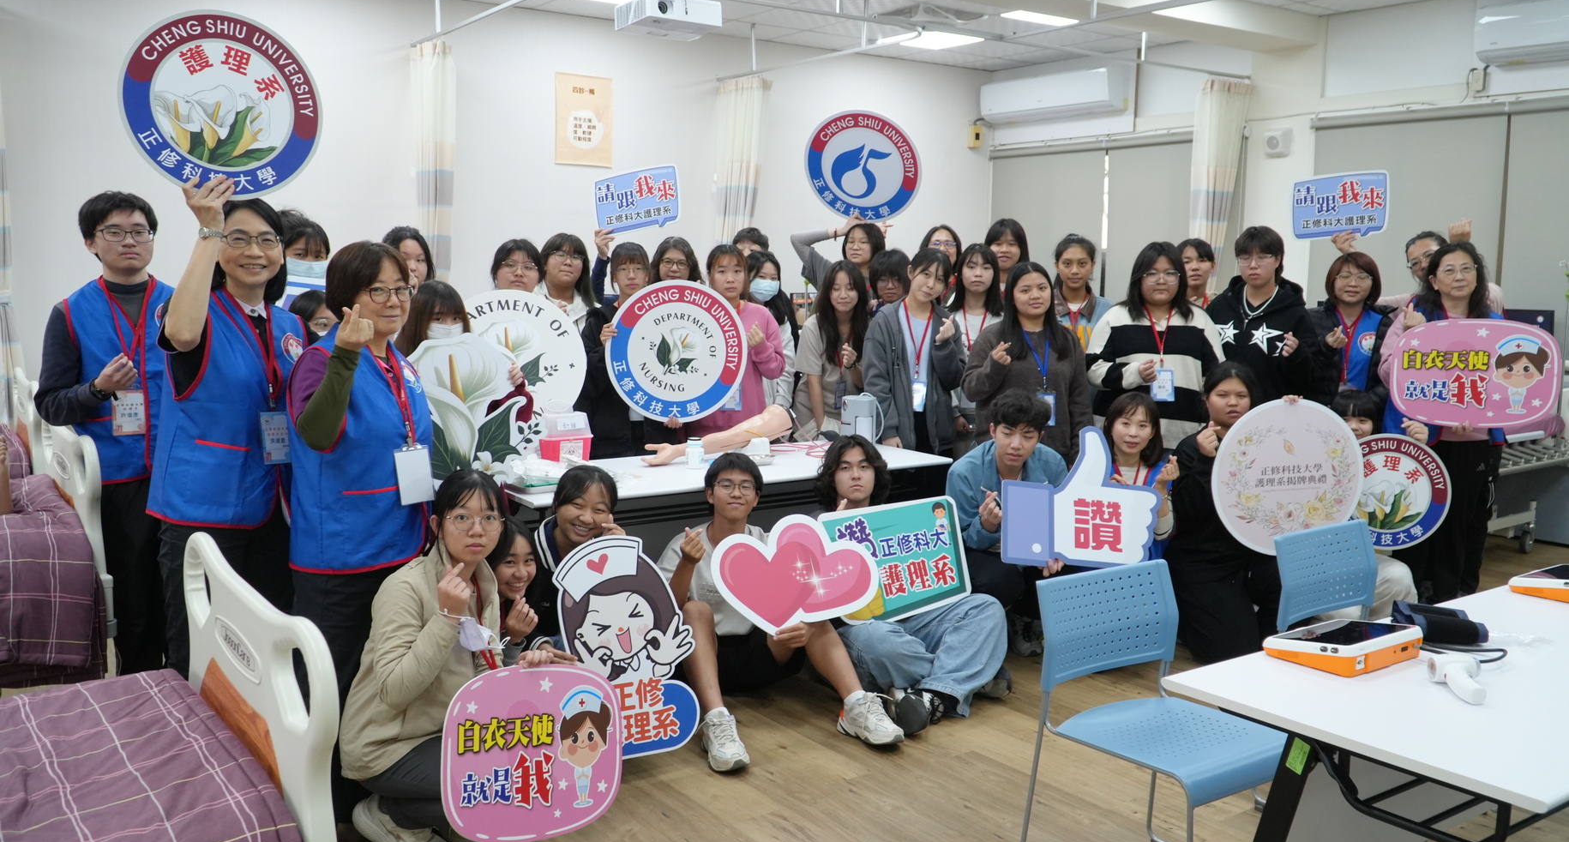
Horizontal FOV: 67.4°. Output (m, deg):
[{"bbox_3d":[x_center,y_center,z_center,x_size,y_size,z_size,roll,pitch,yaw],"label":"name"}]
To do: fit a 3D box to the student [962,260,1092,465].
[{"bbox_3d":[1.061,0.072,5.139,0.540,1.530,0.360,-1,8,-3],"label":"student"}]

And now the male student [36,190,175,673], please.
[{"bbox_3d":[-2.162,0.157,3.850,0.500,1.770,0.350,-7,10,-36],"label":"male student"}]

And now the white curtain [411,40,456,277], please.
[{"bbox_3d":[-1.947,-0.928,6.648,0.140,2.350,0.300,-5,9,-36],"label":"white curtain"}]

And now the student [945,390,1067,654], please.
[{"bbox_3d":[0.894,0.372,4.700,0.500,0.972,0.600,-1,7,-9],"label":"student"}]

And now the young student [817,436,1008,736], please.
[{"bbox_3d":[0.435,0.513,4.000,0.600,0.861,0.720,-1,7,-14],"label":"young student"}]

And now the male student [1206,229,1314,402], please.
[{"bbox_3d":[2.029,0.003,5.000,0.500,1.649,0.340,3,8,18],"label":"male student"}]

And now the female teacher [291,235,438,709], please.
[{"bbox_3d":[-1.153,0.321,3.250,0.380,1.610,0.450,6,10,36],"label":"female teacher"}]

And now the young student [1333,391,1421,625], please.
[{"bbox_3d":[2.333,0.376,4.680,0.480,0.996,0.600,3,8,20],"label":"young student"}]

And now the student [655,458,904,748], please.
[{"bbox_3d":[-0.048,0.586,3.986,0.740,0.860,0.850,-3,9,-15],"label":"student"}]

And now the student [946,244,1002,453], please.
[{"bbox_3d":[0.923,-0.044,5.692,0.420,1.600,0.320,1,8,7],"label":"student"}]

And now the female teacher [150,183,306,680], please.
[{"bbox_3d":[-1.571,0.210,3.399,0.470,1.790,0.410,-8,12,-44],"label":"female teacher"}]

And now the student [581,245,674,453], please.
[{"bbox_3d":[-0.643,0.055,4.800,0.480,1.548,0.380,-1,7,-12],"label":"student"}]

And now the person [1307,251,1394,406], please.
[{"bbox_3d":[2.652,-0.009,5.563,0.480,1.550,0.360,4,9,25],"label":"person"}]

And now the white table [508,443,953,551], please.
[{"bbox_3d":[-0.254,0.538,4.729,1.740,0.740,0.736,-5,10,-28],"label":"white table"}]

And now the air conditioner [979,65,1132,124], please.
[{"bbox_3d":[2.145,-2.628,9.590,0.230,0.310,1.260,-7,11,-37],"label":"air conditioner"}]

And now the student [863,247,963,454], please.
[{"bbox_3d":[0.544,0.050,4.950,0.470,1.543,0.340,1,7,3],"label":"student"}]

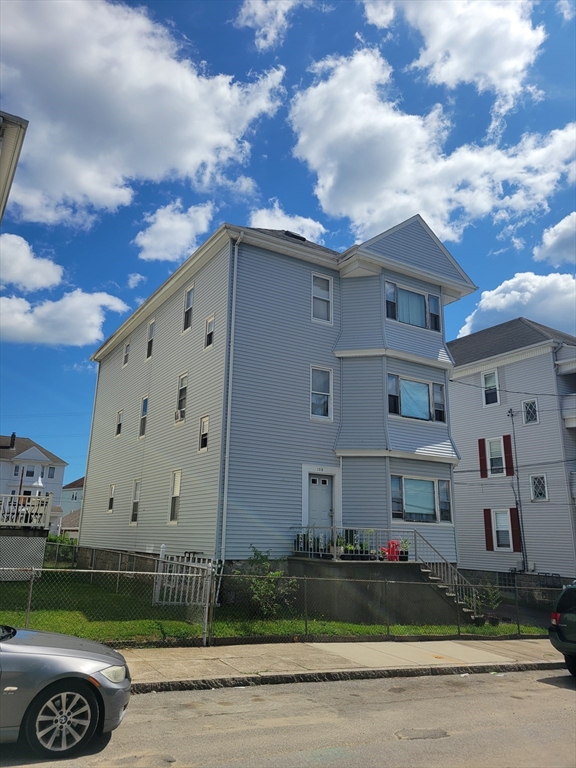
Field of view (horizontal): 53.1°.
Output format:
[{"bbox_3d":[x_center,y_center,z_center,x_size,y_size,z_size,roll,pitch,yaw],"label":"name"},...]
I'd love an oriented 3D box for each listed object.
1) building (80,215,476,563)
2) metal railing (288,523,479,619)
[{"bbox_3d":[-1.687,0.993,23.547,9.159,12.638,16.259,10,-17,-30],"label":"building"},{"bbox_3d":[2.649,5.022,15.440,4.842,2.229,1.988,10,-17,-30],"label":"metal railing"}]

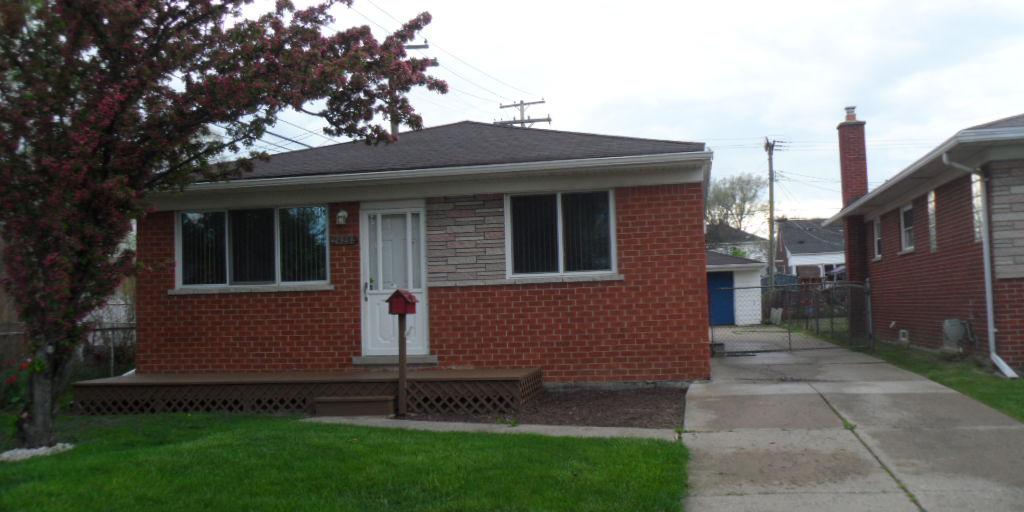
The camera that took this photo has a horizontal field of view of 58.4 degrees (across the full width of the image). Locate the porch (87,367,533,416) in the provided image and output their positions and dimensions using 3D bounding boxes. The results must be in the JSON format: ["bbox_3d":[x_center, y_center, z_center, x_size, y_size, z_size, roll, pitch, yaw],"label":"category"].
[{"bbox_3d":[-2.654,1.784,12.053,5.967,0.410,1.370,-2,-2,12],"label":"porch"}]

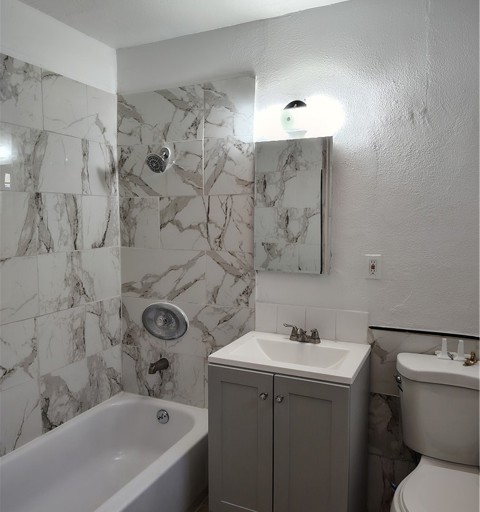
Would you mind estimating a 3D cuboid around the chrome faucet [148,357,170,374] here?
[{"bbox_3d":[-0.470,0.644,2.578,0.064,0.068,0.125,2,5,25],"label":"chrome faucet"}]

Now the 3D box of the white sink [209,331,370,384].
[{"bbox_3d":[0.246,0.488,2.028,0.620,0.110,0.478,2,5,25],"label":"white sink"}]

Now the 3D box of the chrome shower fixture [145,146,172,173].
[{"bbox_3d":[-0.446,-0.533,2.458,0.107,0.156,0.145,2,5,25],"label":"chrome shower fixture"}]

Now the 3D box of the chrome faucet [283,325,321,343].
[{"bbox_3d":[0.297,0.383,2.162,0.187,0.078,0.120,2,5,25],"label":"chrome faucet"}]

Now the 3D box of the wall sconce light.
[{"bbox_3d":[0.251,-0.678,2.127,0.133,0.160,0.120,2,5,25],"label":"wall sconce light"}]

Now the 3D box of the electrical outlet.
[{"bbox_3d":[0.624,0.051,2.069,0.075,0.116,0.013,2,5,25],"label":"electrical outlet"}]

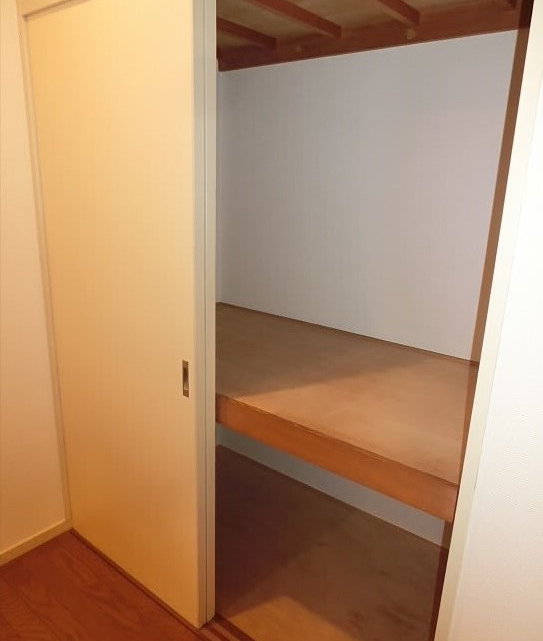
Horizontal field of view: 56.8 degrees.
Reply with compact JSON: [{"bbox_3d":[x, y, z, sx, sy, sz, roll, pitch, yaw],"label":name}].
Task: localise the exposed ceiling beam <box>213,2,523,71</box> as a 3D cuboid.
[{"bbox_3d":[0.331,-0.990,1.756,1.419,0.092,0.033,14,19,36],"label":"exposed ceiling beam"}]

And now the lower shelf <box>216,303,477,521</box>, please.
[{"bbox_3d":[0.078,0.175,1.759,1.467,0.095,0.786,14,19,36],"label":"lower shelf"}]

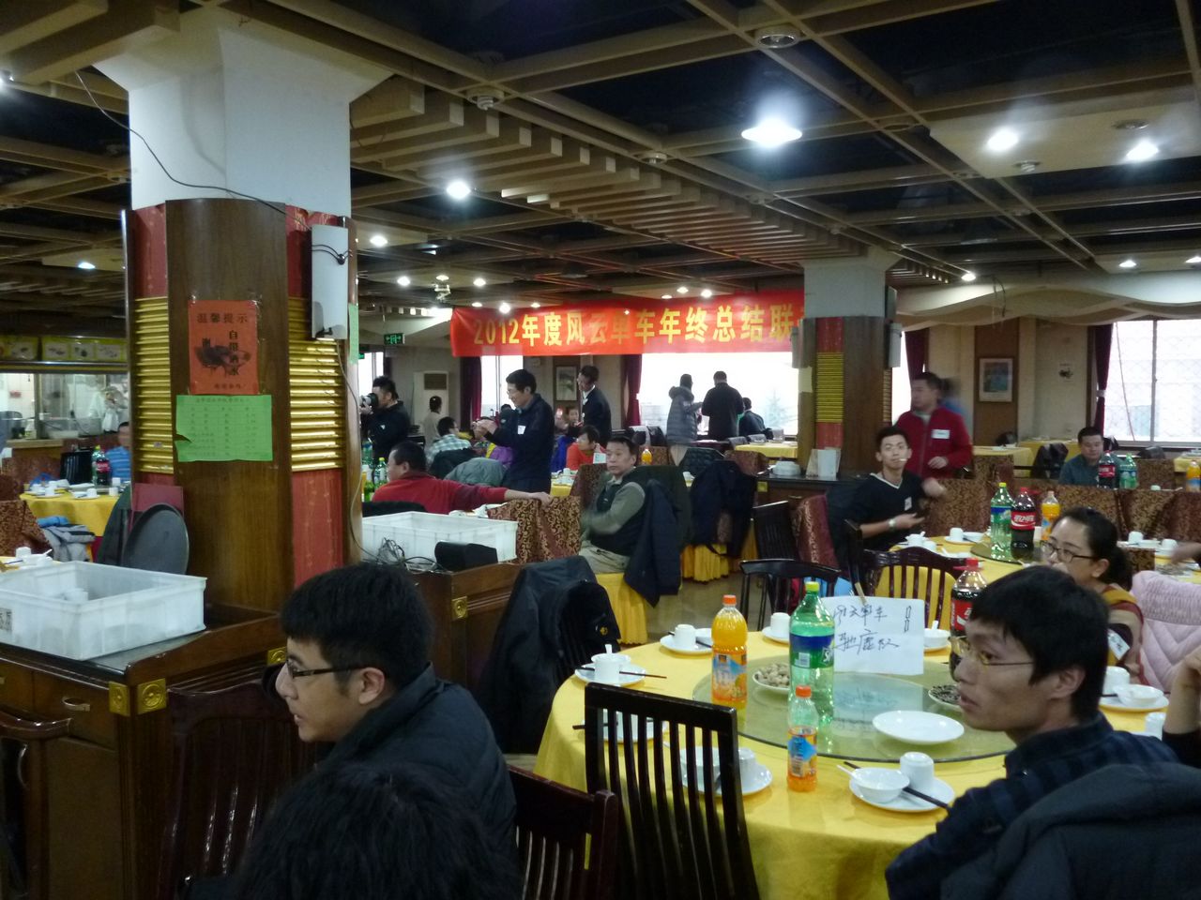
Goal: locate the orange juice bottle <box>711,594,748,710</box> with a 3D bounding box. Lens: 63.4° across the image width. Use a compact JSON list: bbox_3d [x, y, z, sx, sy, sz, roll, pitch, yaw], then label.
[{"bbox_3d":[0.322,0.499,2.412,0.089,0.282,0.089,1,4,12],"label":"orange juice bottle"}]

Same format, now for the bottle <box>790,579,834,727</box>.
[{"bbox_3d":[0.507,0.479,2.324,0.106,0.322,0.106,0,4,0],"label":"bottle"}]

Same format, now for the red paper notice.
[{"bbox_3d":[-1.185,-0.324,3.060,0.212,0.297,0.015,-1,4,-11],"label":"red paper notice"}]

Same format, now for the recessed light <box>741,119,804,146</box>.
[{"bbox_3d":[0.749,-1.396,4.271,0.260,0.080,0.260,0,4,0],"label":"recessed light"}]

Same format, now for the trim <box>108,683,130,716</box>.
[{"bbox_3d":[-1.217,0.632,2.460,0.085,0.080,0.012,3,5,34],"label":"trim"}]

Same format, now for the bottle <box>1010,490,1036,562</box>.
[{"bbox_3d":[1.973,0.343,4.523,0.112,0.330,0.112,0,4,0],"label":"bottle"}]

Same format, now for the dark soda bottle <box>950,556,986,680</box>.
[{"bbox_3d":[1.021,0.469,2.661,0.112,0.330,0.112,0,4,0],"label":"dark soda bottle"}]

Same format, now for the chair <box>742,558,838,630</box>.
[{"bbox_3d":[0.646,0.905,3.597,0.450,0.890,0.500,2,4,25],"label":"chair"}]

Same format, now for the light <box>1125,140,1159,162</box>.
[{"bbox_3d":[2.463,-1.361,4.424,0.150,0.070,0.150,3,5,34],"label":"light"}]

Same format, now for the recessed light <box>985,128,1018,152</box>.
[{"bbox_3d":[1.815,-1.404,4.397,0.140,0.080,0.140,0,4,0],"label":"recessed light"}]

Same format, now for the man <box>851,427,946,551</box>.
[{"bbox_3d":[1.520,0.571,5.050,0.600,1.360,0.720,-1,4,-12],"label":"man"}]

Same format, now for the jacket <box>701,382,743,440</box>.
[{"bbox_3d":[1.613,-0.529,12.900,0.560,0.770,0.320,0,4,3],"label":"jacket"}]

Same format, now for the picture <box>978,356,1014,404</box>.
[{"bbox_3d":[5.333,-0.943,13.100,0.450,0.620,0.030,3,5,34],"label":"picture"}]

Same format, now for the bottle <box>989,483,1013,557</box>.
[{"bbox_3d":[1.869,0.326,4.504,0.107,0.335,0.107,2,4,24],"label":"bottle"}]

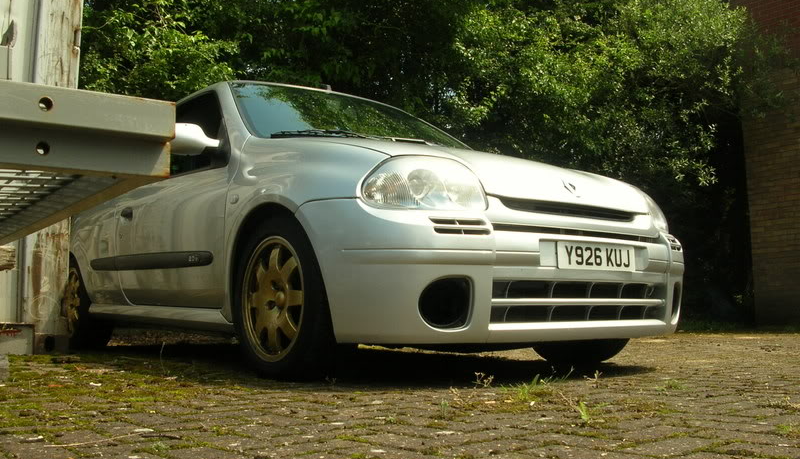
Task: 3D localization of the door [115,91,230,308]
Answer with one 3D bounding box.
[{"bbox_3d":[-0.975,-0.174,3.725,0.290,1.065,1.270,4,-6,-37],"label":"door"}]

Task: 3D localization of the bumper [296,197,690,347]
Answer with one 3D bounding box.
[{"bbox_3d":[0.492,0.159,2.900,1.620,0.475,0.560,4,-6,-37],"label":"bumper"}]

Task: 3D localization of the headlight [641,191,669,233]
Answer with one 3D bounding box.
[{"bbox_3d":[0.974,-0.092,3.238,0.345,0.220,0.280,4,-6,-37],"label":"headlight"}]

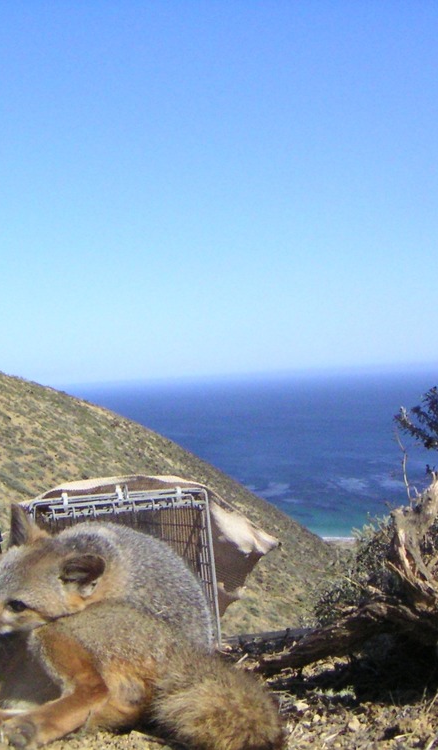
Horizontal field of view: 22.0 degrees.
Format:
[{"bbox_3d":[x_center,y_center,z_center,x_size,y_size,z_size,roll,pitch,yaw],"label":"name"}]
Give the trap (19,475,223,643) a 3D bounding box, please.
[{"bbox_3d":[-0.183,0.305,1.775,0.232,0.235,0.660,-5,-6,-12],"label":"trap"}]

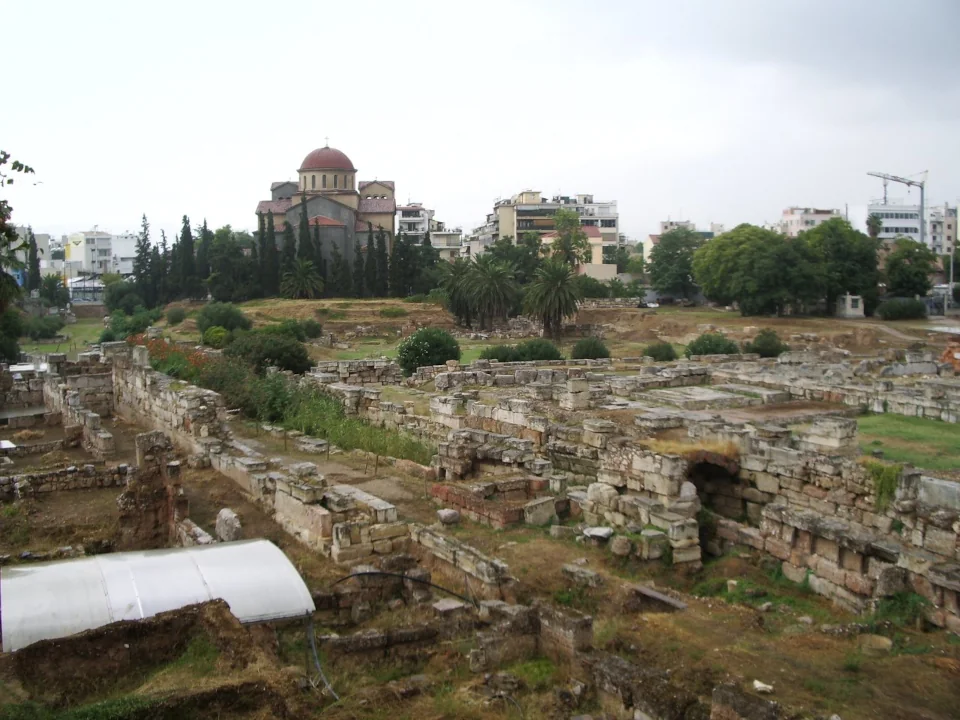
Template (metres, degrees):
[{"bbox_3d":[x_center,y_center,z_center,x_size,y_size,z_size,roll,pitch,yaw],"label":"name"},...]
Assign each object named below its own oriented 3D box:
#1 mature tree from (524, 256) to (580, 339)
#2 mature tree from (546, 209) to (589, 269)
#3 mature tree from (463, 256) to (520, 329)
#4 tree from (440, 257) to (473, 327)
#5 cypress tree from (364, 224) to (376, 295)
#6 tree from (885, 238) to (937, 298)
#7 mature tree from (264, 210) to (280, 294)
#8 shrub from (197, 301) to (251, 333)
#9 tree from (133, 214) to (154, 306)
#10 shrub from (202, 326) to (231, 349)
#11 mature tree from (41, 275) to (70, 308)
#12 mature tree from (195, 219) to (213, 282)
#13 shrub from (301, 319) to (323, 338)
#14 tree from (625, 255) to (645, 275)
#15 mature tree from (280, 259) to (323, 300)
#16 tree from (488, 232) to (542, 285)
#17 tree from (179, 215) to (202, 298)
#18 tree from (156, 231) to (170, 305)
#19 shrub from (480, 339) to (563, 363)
[{"bbox_3d":[8.370,-7.210,112.000,6.460,9.460,6.400,0,4,0],"label":"mature tree"},{"bbox_3d":[13.113,-15.617,143.000,6.630,13.410,6.300,0,4,0],"label":"mature tree"},{"bbox_3d":[1.320,-8.422,122.000,7.290,9.680,7.290,0,4,0],"label":"mature tree"},{"bbox_3d":[-2.492,-8.328,118.000,5.349,8.510,5.189,0,4,0],"label":"tree"},{"bbox_3d":[-17.148,-15.504,152.000,2.036,11.432,1.975,0,4,0],"label":"cypress tree"},{"bbox_3d":[54.112,-11.124,122.000,6.662,8.296,6.462,0,4,0],"label":"tree"},{"bbox_3d":[-34.206,-17.391,160.000,2.640,14.180,2.640,0,4,0],"label":"mature tree"},{"bbox_3d":[-28.374,-4.506,108.000,6.340,3.780,5.710,0,4,0],"label":"shrub"},{"bbox_3d":[-52.004,-15.300,150.000,2.780,14.370,2.700,0,4,0],"label":"tree"},{"bbox_3d":[-25.248,-2.156,93.000,2.680,2.110,2.550,0,4,0],"label":"shrub"},{"bbox_3d":[-80.910,-13.150,185.000,5.720,6.290,5.500,0,4,0],"label":"mature tree"},{"bbox_3d":[-43.301,-16.209,152.000,2.662,11.902,2.582,0,4,0],"label":"mature tree"},{"bbox_3d":[-17.360,-3.245,100.000,2.370,2.061,2.370,0,4,0],"label":"shrub"},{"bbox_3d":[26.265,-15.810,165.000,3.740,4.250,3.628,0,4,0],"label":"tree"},{"bbox_3d":[-26.850,-12.259,146.000,6.318,6.017,6.128,0,4,0],"label":"mature tree"},{"bbox_3d":[5.154,-13.968,145.000,8.660,10.160,8.230,0,4,0],"label":"tree"},{"bbox_3d":[-45.490,-16.050,152.000,3.450,13.470,3.300,0,4,0],"label":"tree"},{"bbox_3d":[-48.910,-14.300,150.000,2.160,11.440,2.300,0,4,0],"label":"tree"},{"bbox_3d":[3.380,-0.690,79.000,6.670,2.120,2.800,0,4,0],"label":"shrub"}]

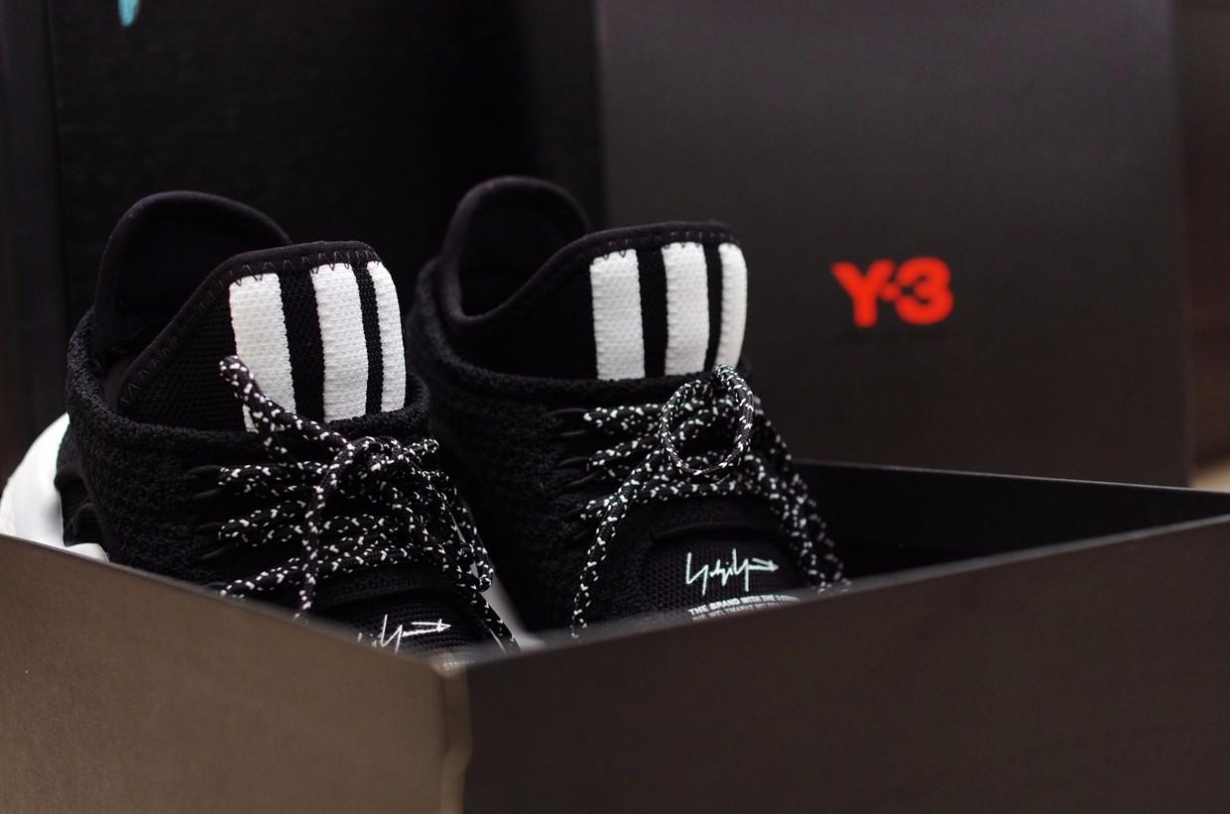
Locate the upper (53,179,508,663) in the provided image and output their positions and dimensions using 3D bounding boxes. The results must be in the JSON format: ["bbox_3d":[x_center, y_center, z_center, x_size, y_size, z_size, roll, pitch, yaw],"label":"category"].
[{"bbox_3d":[-0.081,0.040,0.497,0.111,0.153,0.302,-5,21,-32],"label":"upper"}]

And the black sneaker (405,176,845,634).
[{"bbox_3d":[0.015,0.026,0.555,0.111,0.153,0.302,-3,20,-28],"label":"black sneaker"}]

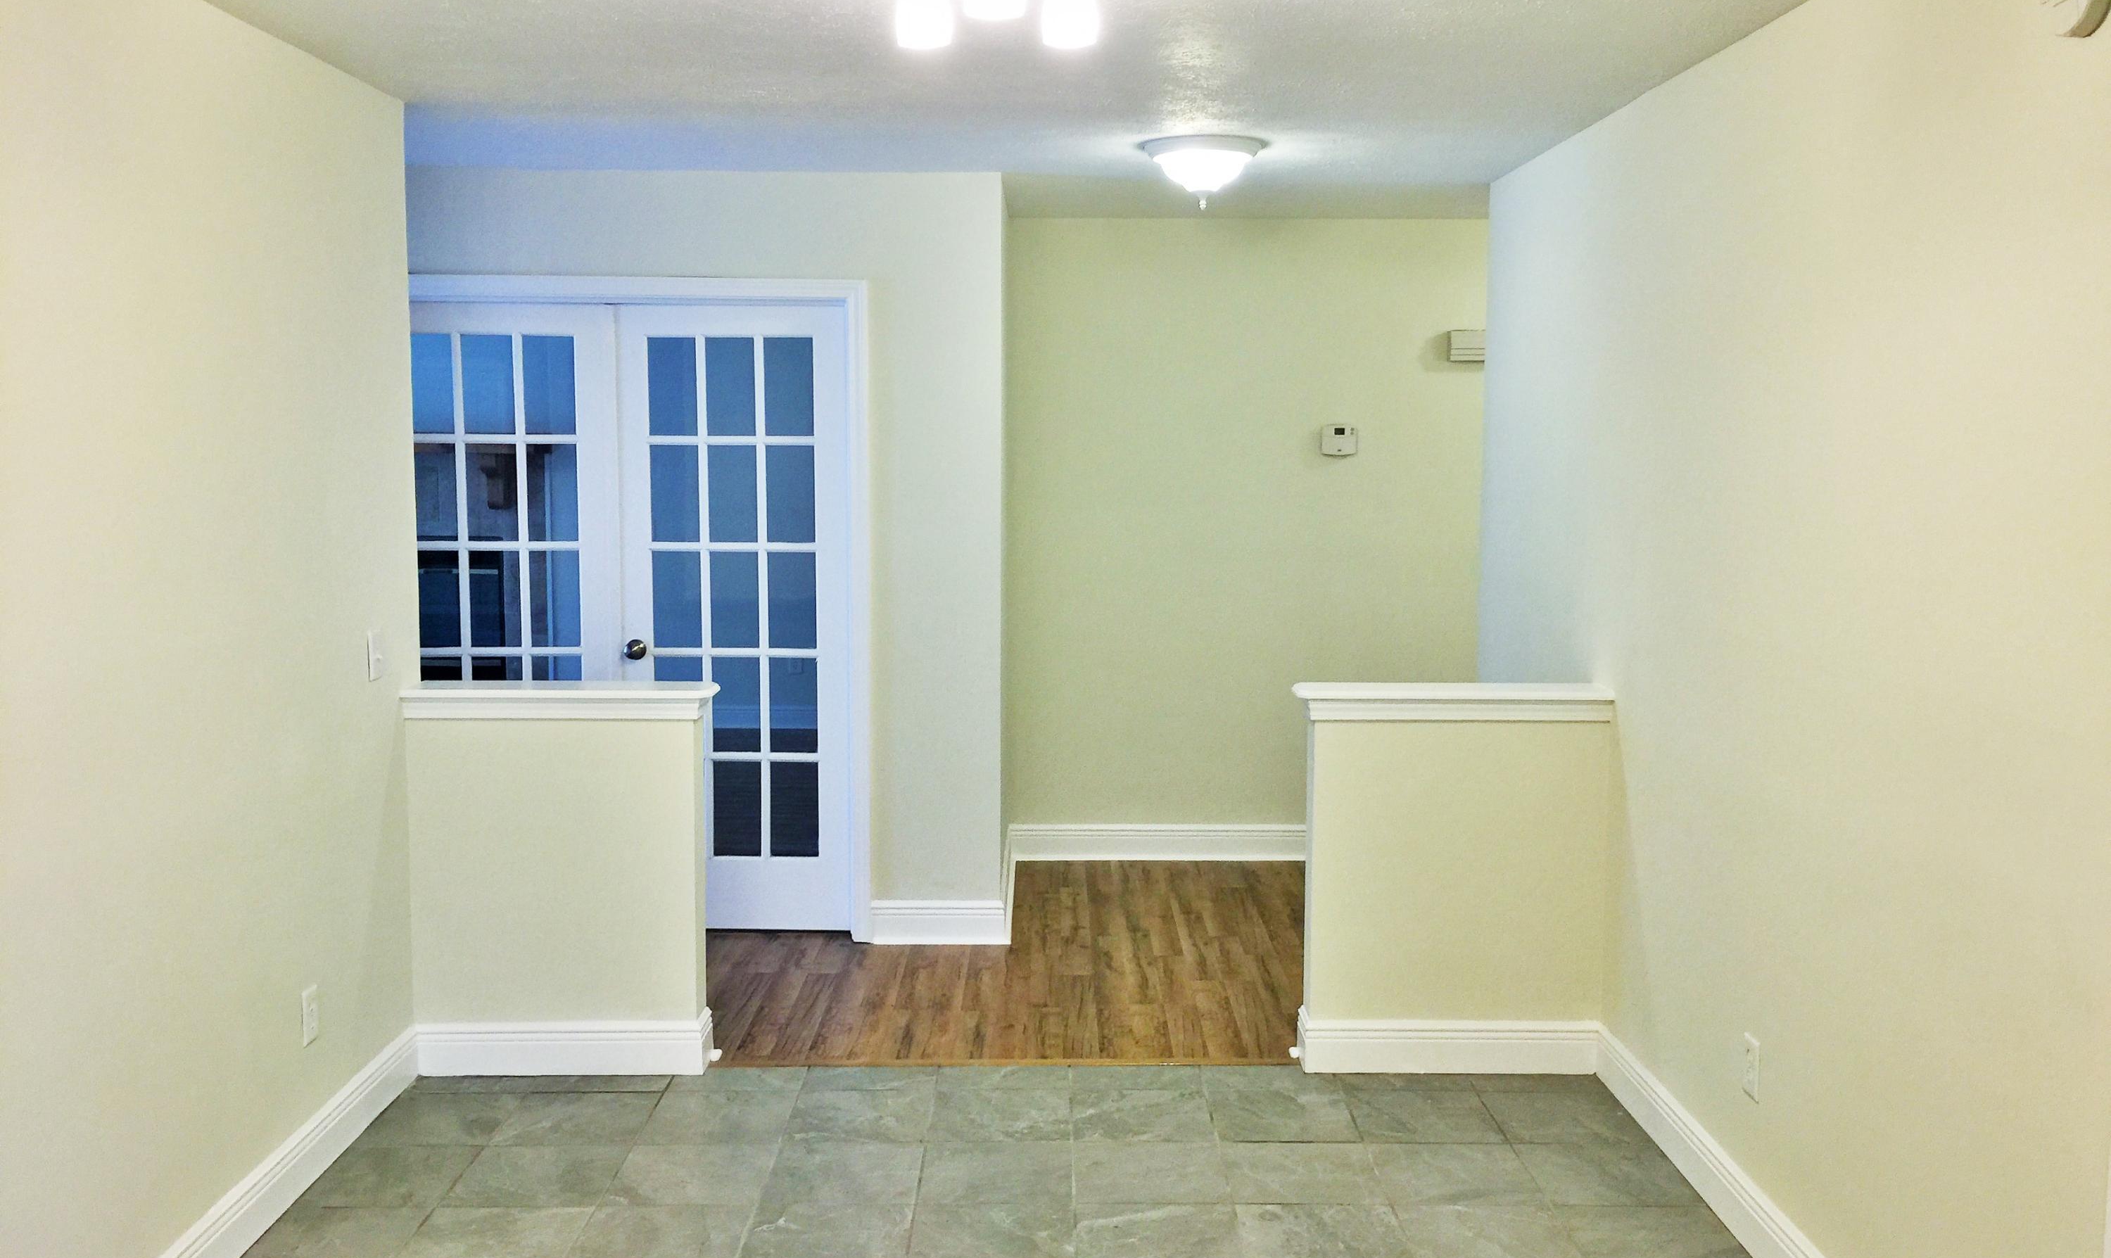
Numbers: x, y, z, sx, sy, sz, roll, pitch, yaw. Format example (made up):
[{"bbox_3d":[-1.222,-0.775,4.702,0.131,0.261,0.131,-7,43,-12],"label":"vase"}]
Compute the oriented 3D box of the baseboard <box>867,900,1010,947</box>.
[{"bbox_3d":[-0.371,0.950,5.706,0.449,0.137,0.018,0,6,0],"label":"baseboard"}]

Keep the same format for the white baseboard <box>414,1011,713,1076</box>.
[{"bbox_3d":[-1.267,1.074,4.603,0.753,0.135,0.127,0,6,0],"label":"white baseboard"}]

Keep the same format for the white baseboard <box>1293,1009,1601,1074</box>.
[{"bbox_3d":[1.021,1.073,4.612,0.760,0.137,0.128,0,6,0],"label":"white baseboard"}]

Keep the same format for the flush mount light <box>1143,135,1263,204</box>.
[{"bbox_3d":[0.415,-1.263,4.936,0.349,0.165,0.349,0,6,0],"label":"flush mount light"}]

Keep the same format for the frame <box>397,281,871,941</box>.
[{"bbox_3d":[-1.386,-0.017,5.695,1.461,2.028,0.046,0,6,0],"label":"frame"}]

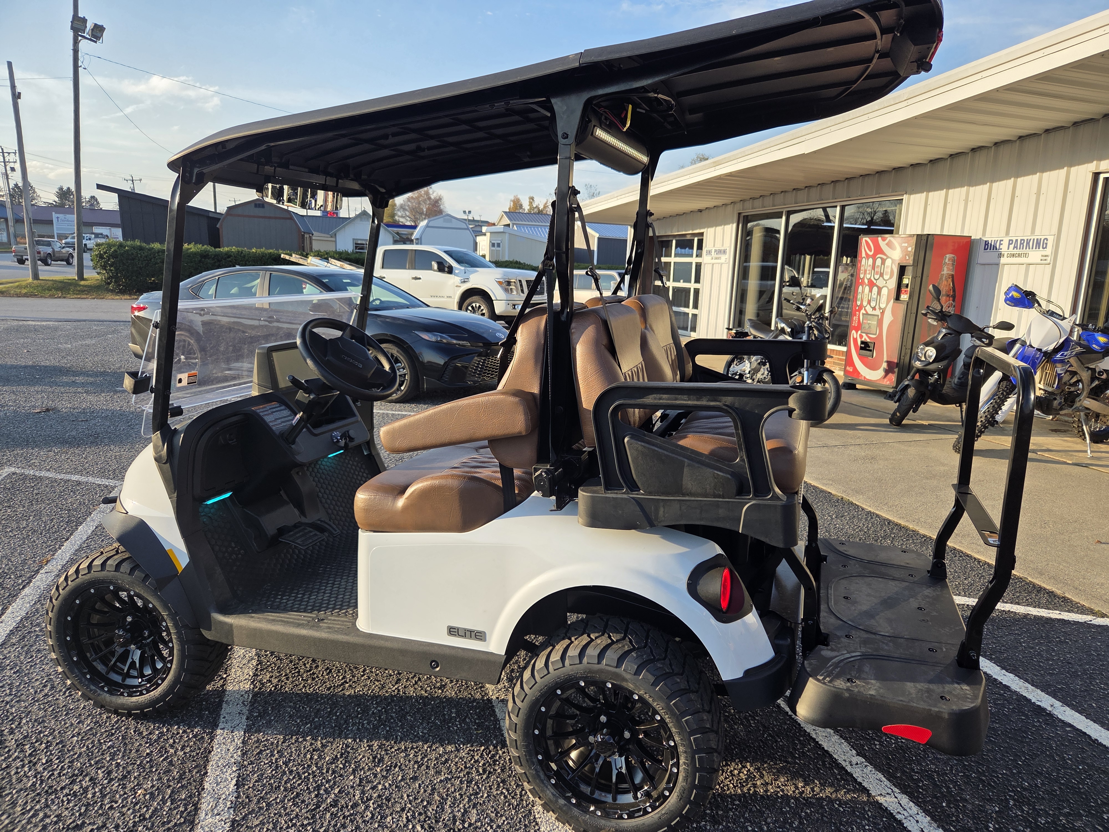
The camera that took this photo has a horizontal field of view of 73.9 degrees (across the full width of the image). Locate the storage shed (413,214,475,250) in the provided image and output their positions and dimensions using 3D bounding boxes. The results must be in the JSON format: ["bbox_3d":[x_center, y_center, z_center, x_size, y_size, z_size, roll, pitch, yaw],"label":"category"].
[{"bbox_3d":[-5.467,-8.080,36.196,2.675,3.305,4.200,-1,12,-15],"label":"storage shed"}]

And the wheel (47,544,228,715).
[{"bbox_3d":[-1.441,0.738,2.557,0.550,0.550,0.215,4,11,8],"label":"wheel"}]

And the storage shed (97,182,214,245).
[{"bbox_3d":[-15.601,-7.375,30.412,4.367,3.541,4.600,-1,12,-15],"label":"storage shed"}]

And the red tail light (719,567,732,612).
[{"bbox_3d":[0.439,0.444,1.881,0.040,0.118,0.070,6,12,19],"label":"red tail light"}]

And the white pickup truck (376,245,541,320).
[{"bbox_3d":[-2.997,-3.176,17.771,6.150,1.980,2.100,9,13,29],"label":"white pickup truck"}]

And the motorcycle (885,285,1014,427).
[{"bbox_3d":[3.804,-0.541,6.886,1.800,1.220,0.760,-4,13,-26],"label":"motorcycle"}]

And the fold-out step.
[{"bbox_3d":[0.969,0.620,2.255,0.430,0.135,1.095,6,12,19],"label":"fold-out step"}]

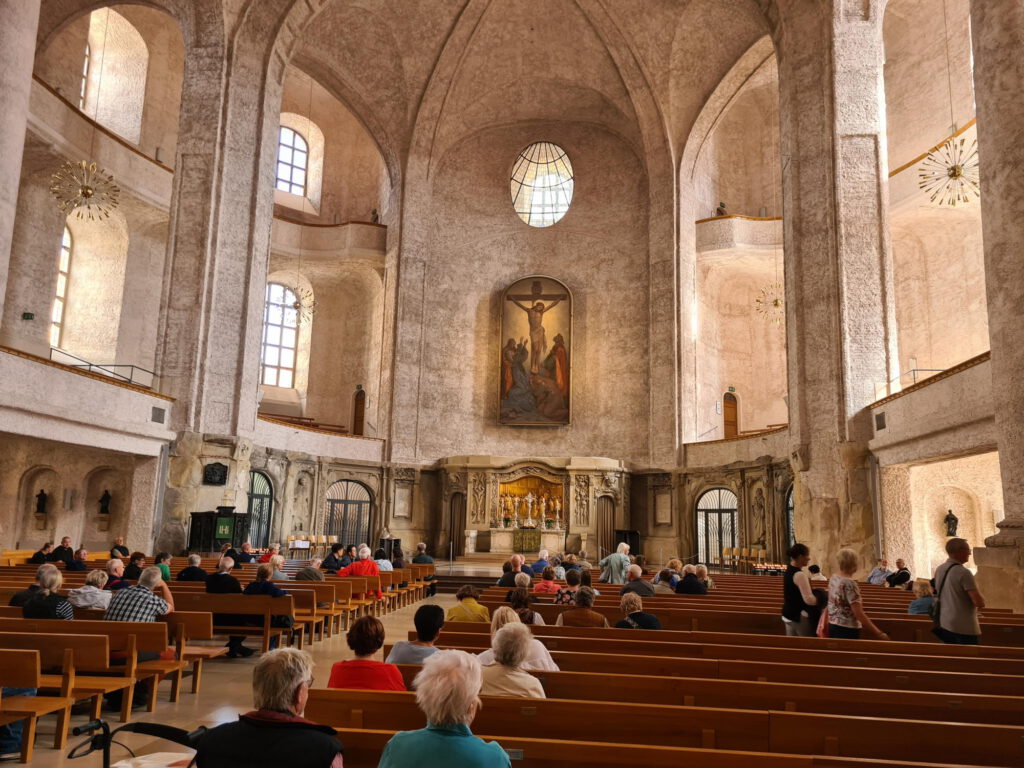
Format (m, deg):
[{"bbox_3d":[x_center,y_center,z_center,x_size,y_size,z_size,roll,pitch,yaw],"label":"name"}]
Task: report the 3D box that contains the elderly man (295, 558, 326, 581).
[{"bbox_3d":[-3.070,3.331,12.172,0.480,1.184,0.780,-2,-9,20],"label":"elderly man"}]

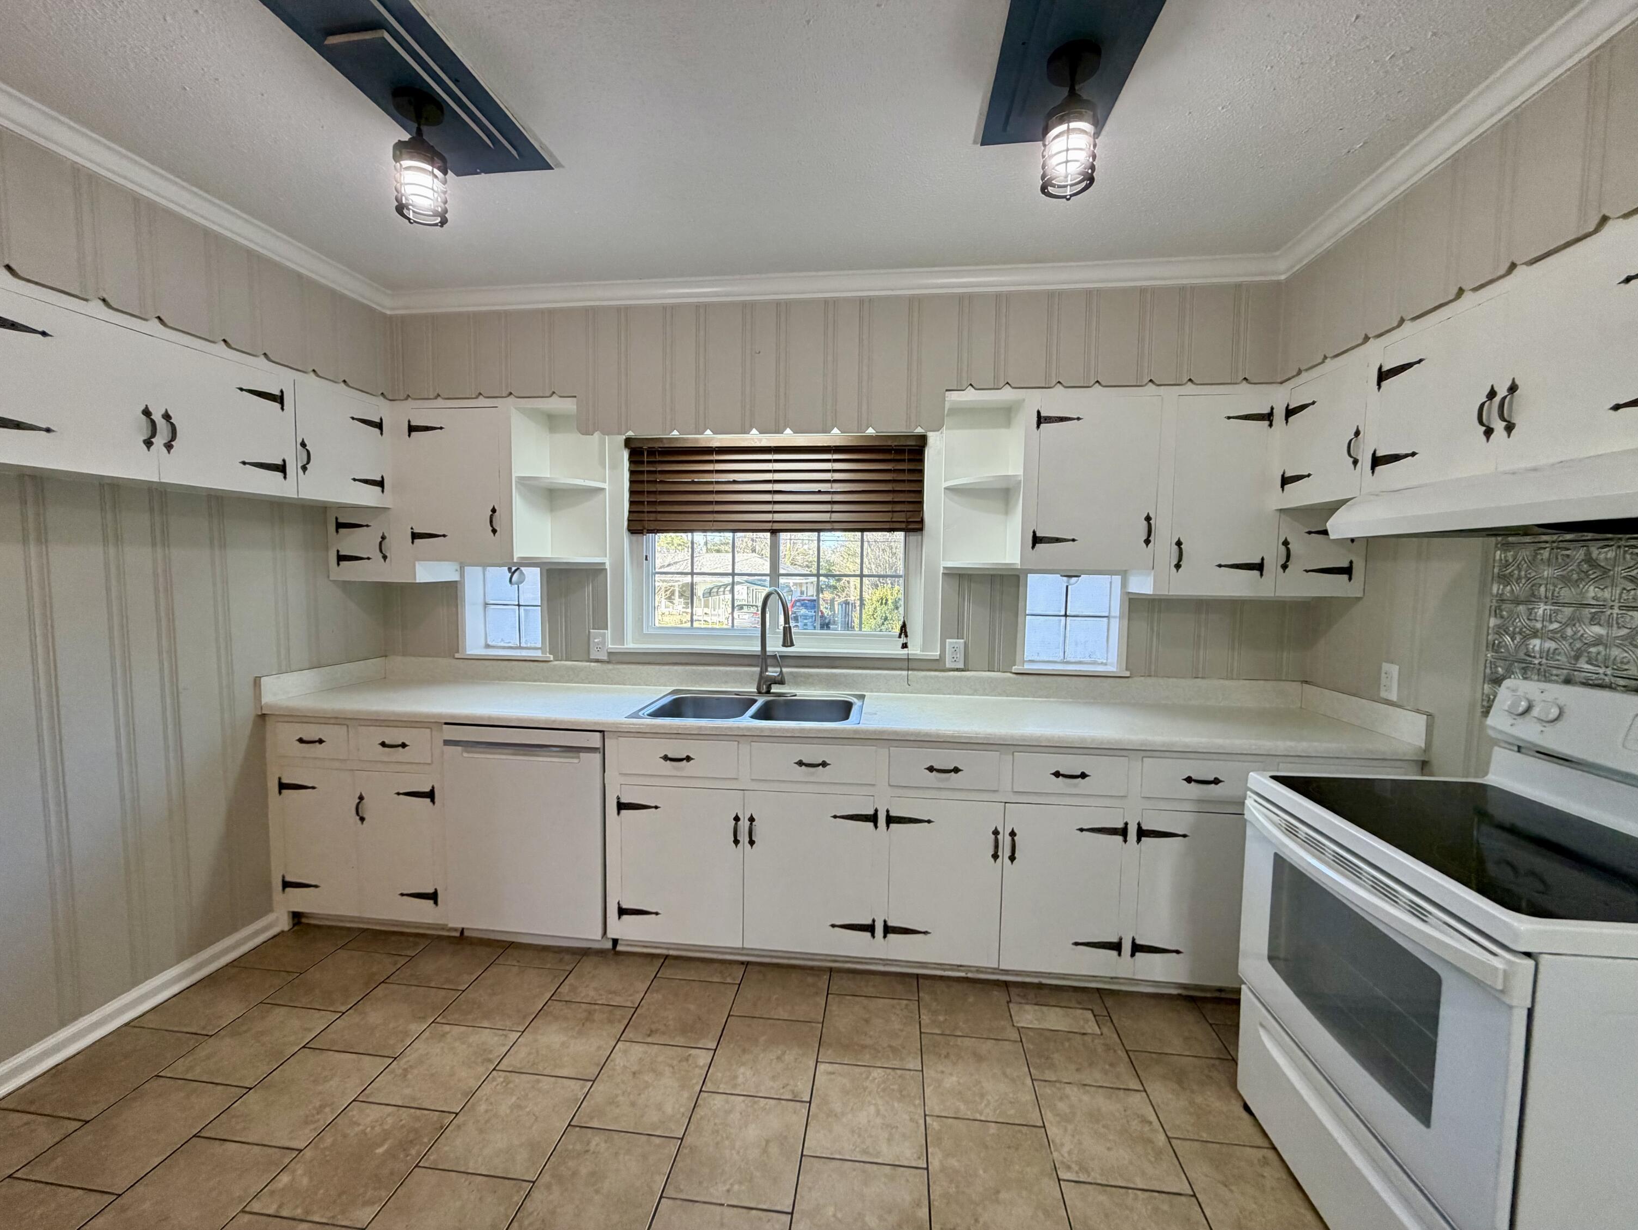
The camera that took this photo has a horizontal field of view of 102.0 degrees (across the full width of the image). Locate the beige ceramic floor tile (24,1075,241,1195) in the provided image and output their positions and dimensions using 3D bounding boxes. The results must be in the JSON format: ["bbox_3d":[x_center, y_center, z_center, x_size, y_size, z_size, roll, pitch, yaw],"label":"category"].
[{"bbox_3d":[-1.736,1.323,1.698,0.303,0.011,0.306,1,5,7],"label":"beige ceramic floor tile"}]

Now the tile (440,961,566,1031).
[{"bbox_3d":[-1.046,1.281,2.225,0.302,0.010,0.302,1,5,7],"label":"tile"}]

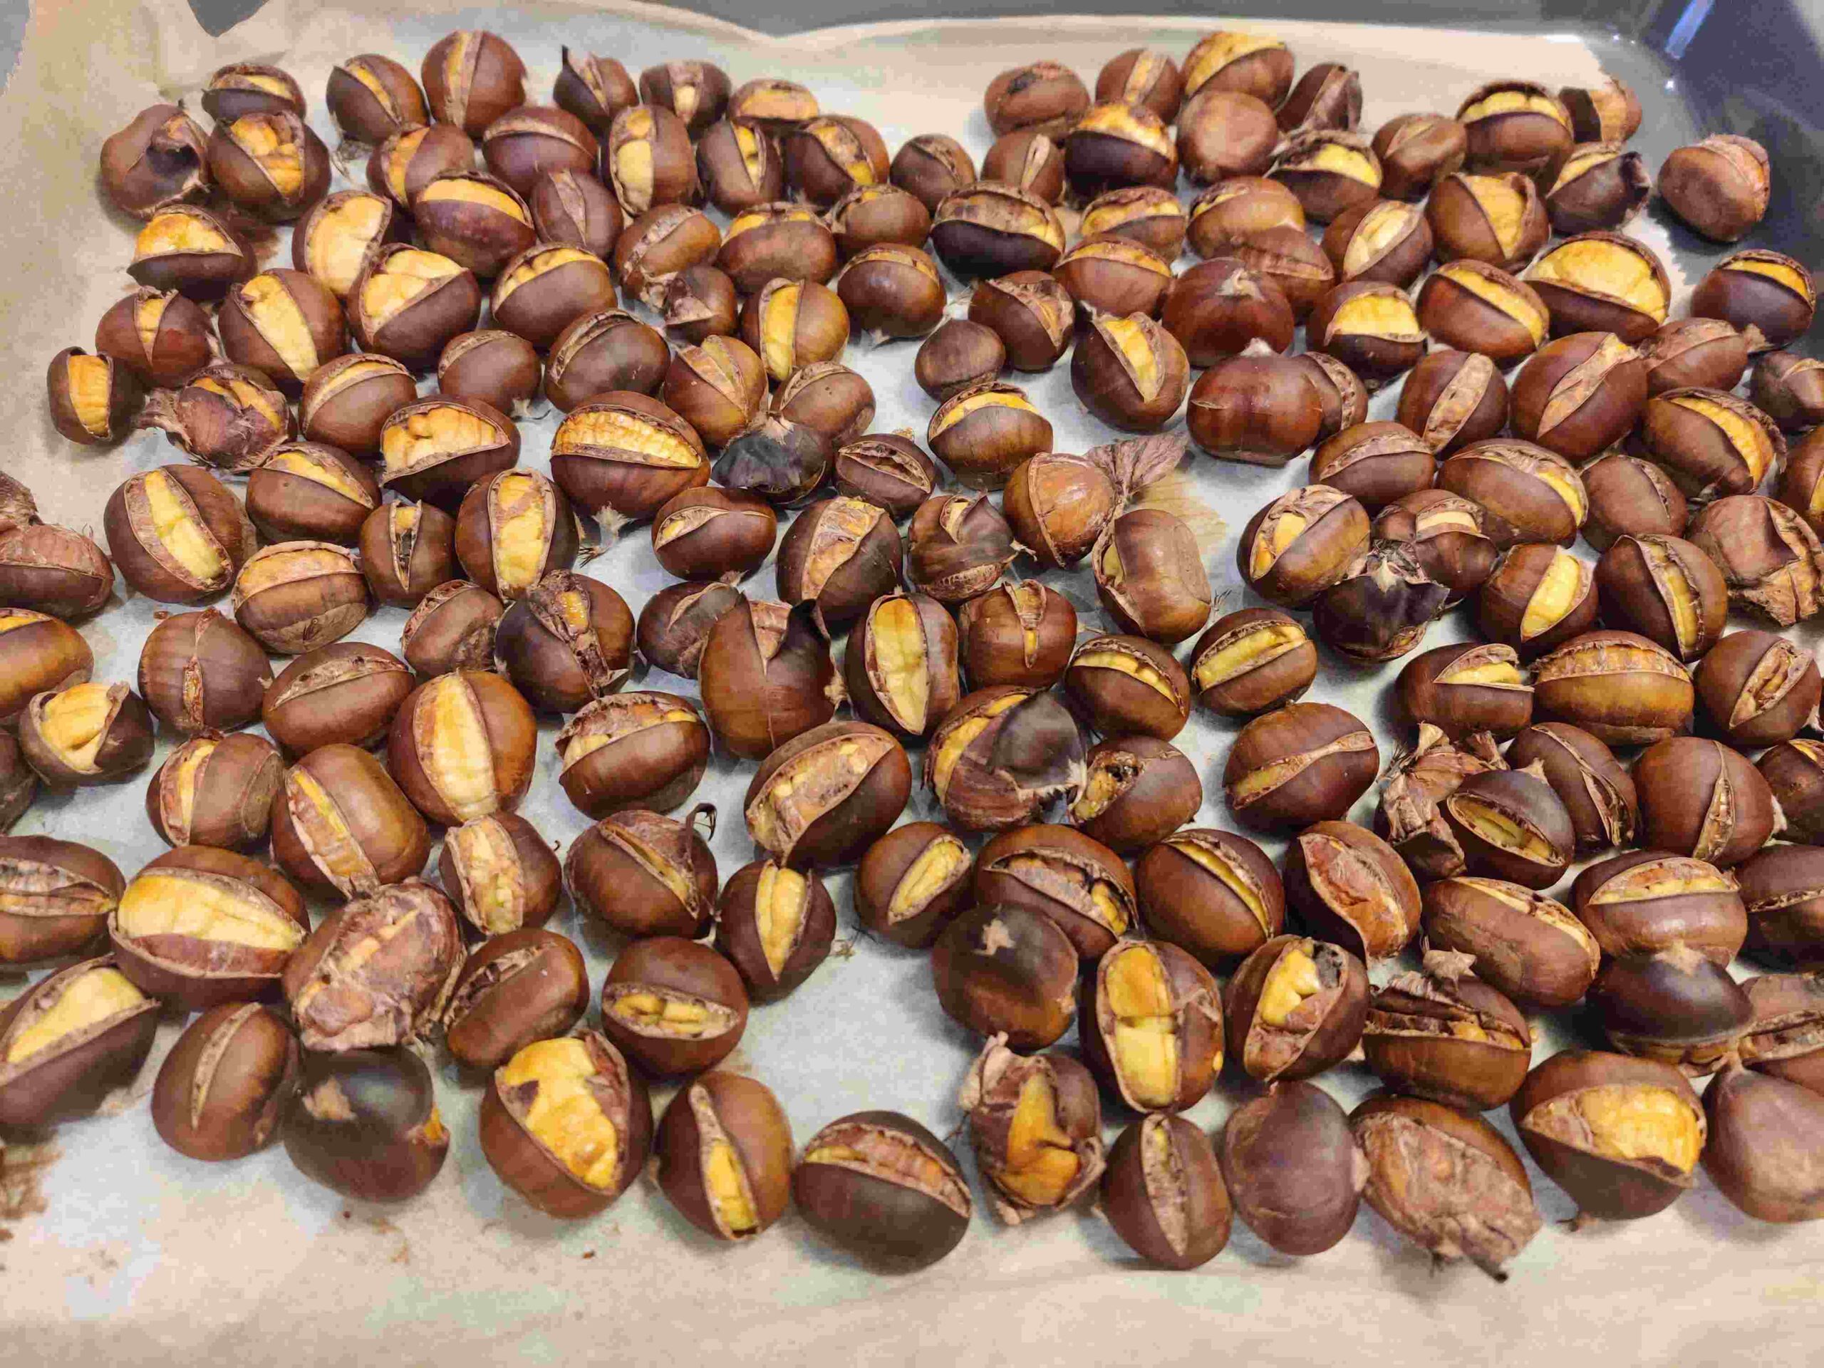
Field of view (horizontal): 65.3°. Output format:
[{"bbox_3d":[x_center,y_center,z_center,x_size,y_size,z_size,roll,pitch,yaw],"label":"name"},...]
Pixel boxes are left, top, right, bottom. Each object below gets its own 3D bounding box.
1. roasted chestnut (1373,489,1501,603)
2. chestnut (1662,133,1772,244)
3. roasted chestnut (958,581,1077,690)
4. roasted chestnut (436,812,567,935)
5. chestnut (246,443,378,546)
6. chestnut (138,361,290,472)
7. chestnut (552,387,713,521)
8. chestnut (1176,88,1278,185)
[{"bbox_3d":[0.119,-0.032,0.322,0.026,0.023,0.026,17,61,10],"label":"roasted chestnut"},{"bbox_3d":[0.220,-0.136,0.391,0.028,0.026,0.028,17,59,11],"label":"chestnut"},{"bbox_3d":[0.023,-0.010,0.307,0.025,0.021,0.025,0,57,0],"label":"roasted chestnut"},{"bbox_3d":[-0.084,0.039,0.290,0.025,0.021,0.026,-22,62,-12],"label":"roasted chestnut"},{"bbox_3d":[-0.142,-0.045,0.338,0.031,0.022,0.025,17,62,10],"label":"chestnut"},{"bbox_3d":[-0.164,-0.063,0.335,0.034,0.024,0.028,9,58,6],"label":"chestnut"},{"bbox_3d":[-0.067,-0.054,0.336,0.037,0.026,0.030,9,60,6],"label":"chestnut"},{"bbox_3d":[0.088,-0.153,0.399,0.028,0.024,0.028,0,60,0],"label":"chestnut"}]

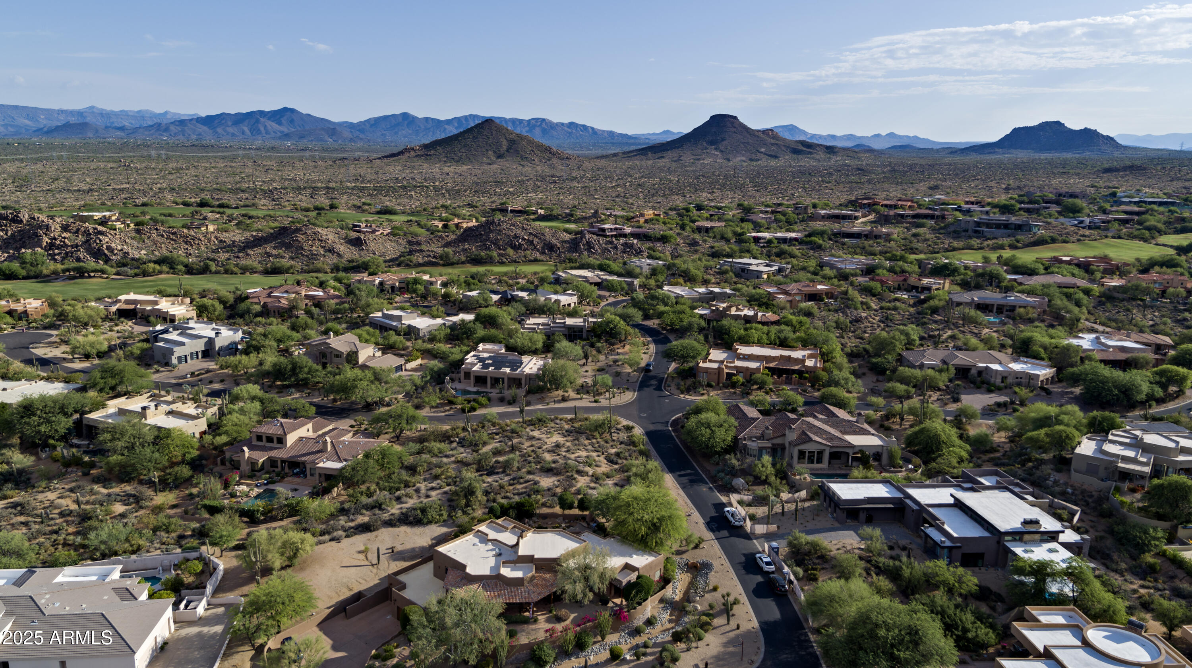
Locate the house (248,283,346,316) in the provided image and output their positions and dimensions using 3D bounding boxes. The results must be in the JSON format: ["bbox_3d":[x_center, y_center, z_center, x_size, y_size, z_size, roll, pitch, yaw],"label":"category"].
[{"bbox_3d":[-122.000,-14.600,311.160,38.000,6.400,25.000,3,15,10],"label":"house"}]

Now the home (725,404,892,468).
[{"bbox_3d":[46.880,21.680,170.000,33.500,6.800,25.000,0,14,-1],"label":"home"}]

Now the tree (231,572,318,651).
[{"bbox_3d":[-42.810,37.570,101.630,10.900,8.700,10.000,0,14,0],"label":"tree"}]

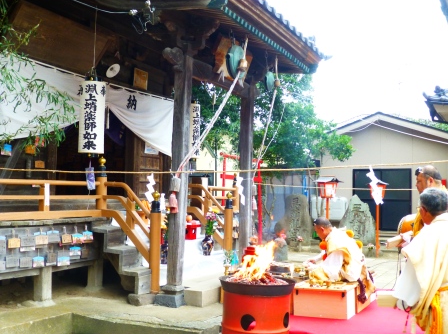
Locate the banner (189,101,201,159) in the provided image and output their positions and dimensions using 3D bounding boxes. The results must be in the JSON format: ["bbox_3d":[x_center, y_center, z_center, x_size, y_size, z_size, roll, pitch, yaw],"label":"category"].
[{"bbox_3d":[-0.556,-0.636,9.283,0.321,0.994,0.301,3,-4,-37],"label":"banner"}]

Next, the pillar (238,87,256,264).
[{"bbox_3d":[0.380,0.205,8.561,0.214,3.136,0.214,-1,-3,26],"label":"pillar"}]

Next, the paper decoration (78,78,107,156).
[{"bbox_3d":[-1.729,-0.650,6.965,0.335,0.954,0.335,1,-3,-8],"label":"paper decoration"}]

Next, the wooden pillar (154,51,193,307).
[{"bbox_3d":[-0.606,0.091,6.623,0.292,3.158,0.311,-1,-3,26],"label":"wooden pillar"}]

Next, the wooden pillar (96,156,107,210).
[{"bbox_3d":[-1.643,0.242,7.142,0.141,0.778,0.141,-1,-3,26],"label":"wooden pillar"}]

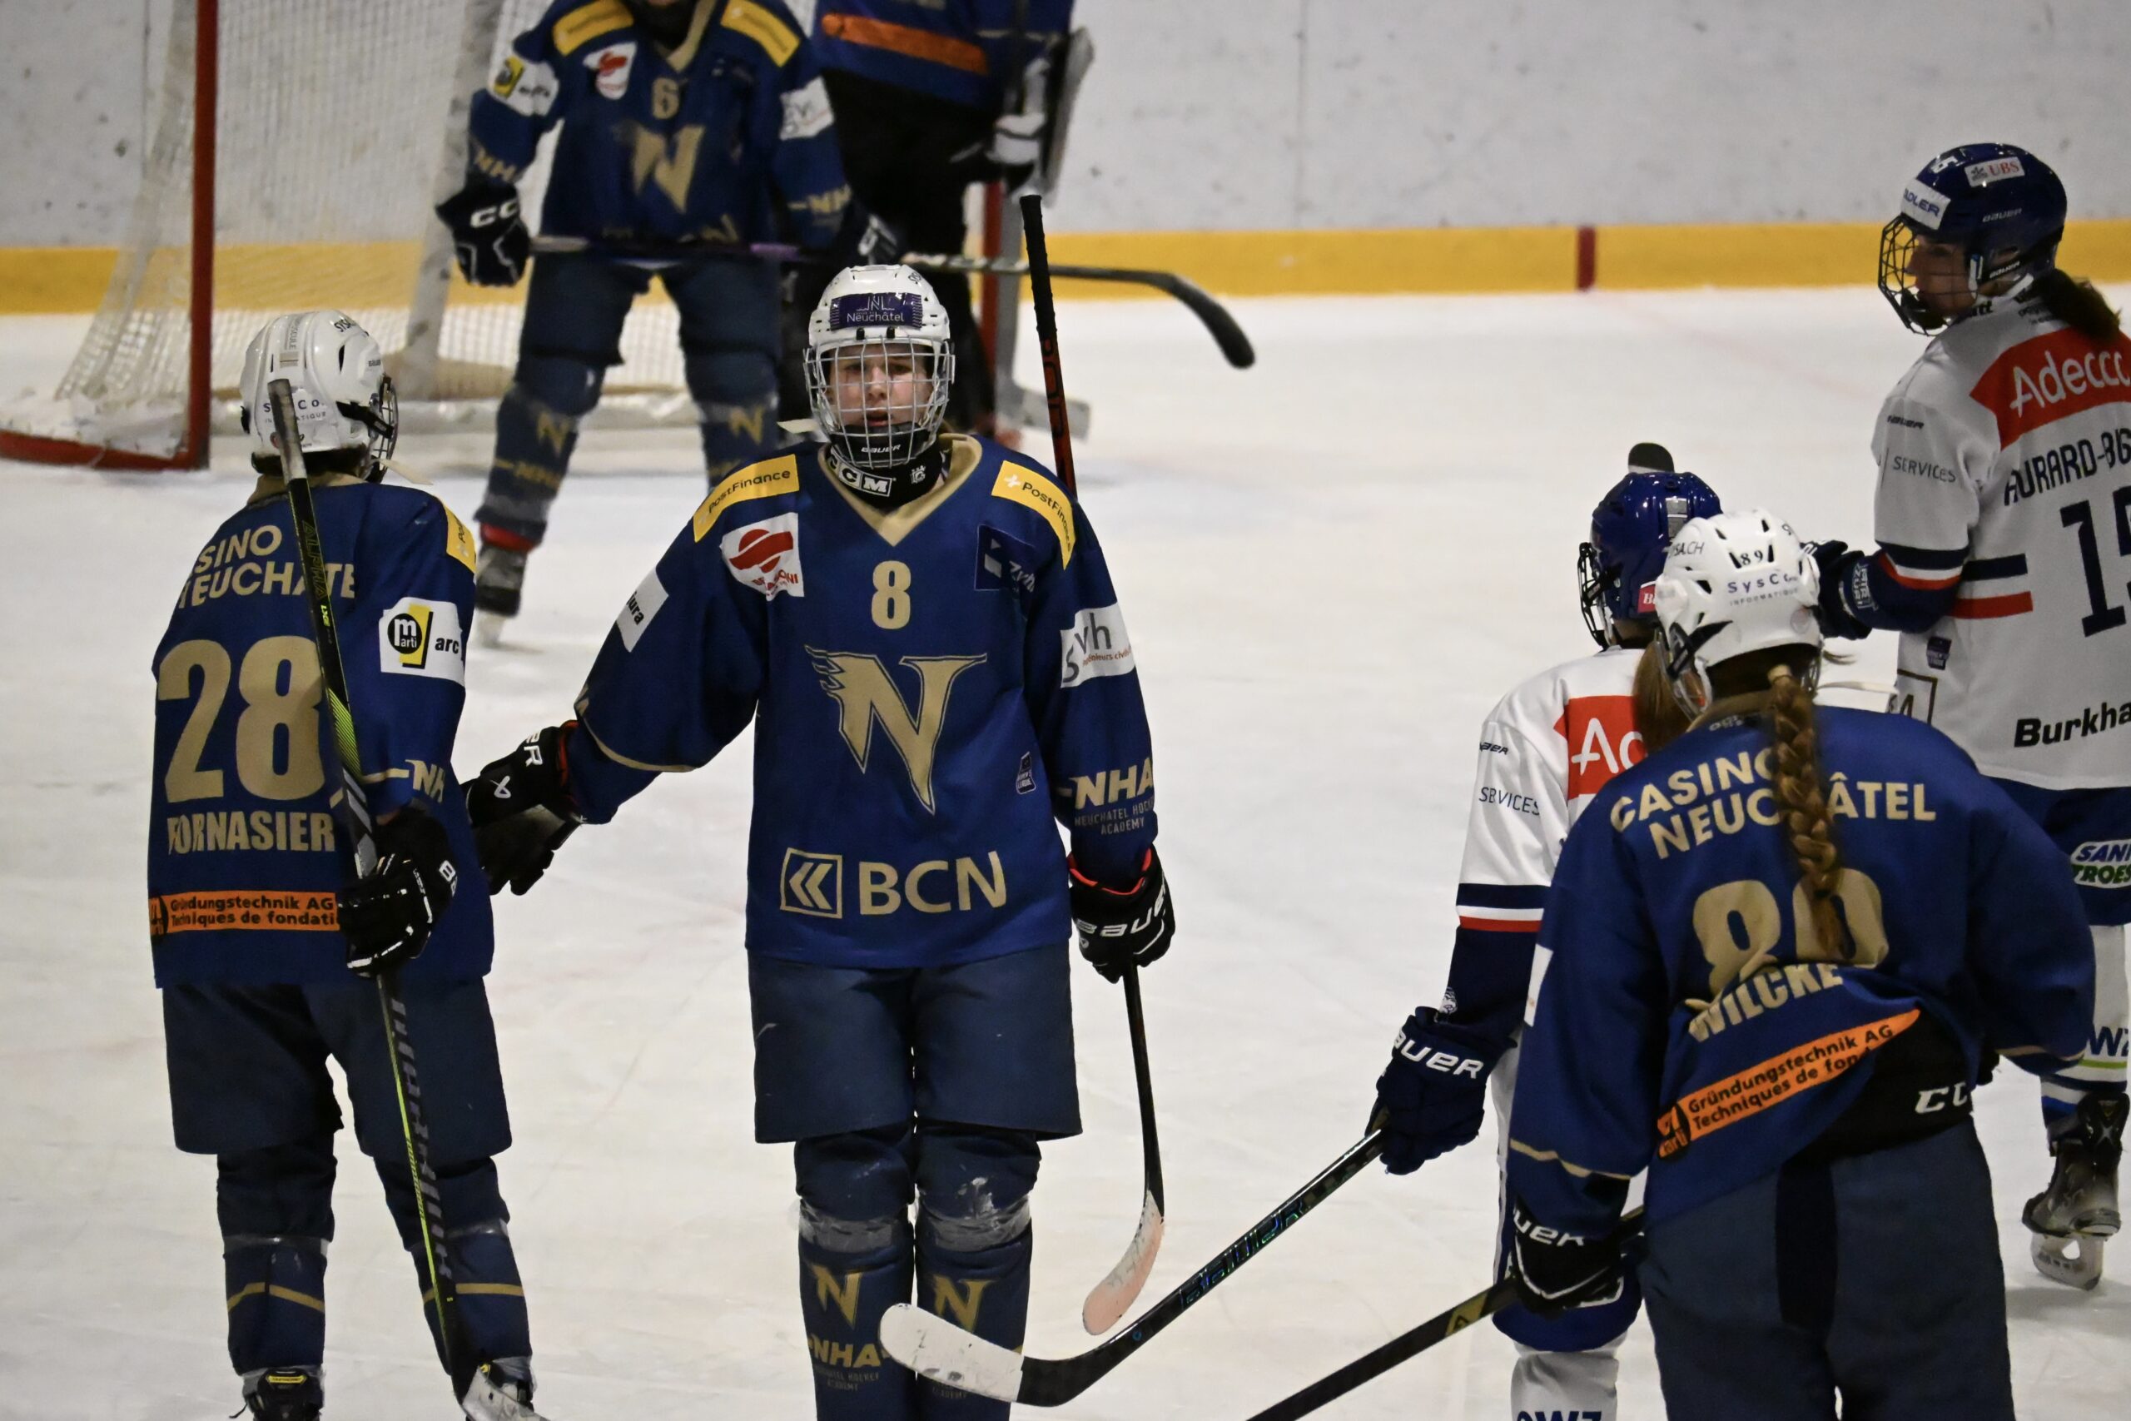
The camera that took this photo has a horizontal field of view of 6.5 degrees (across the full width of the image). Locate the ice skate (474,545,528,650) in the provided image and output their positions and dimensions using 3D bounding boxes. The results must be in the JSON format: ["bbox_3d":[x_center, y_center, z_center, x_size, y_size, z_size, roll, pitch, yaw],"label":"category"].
[{"bbox_3d":[-1.178,-0.255,38.850,0.105,0.245,0.290,8,5,4],"label":"ice skate"}]

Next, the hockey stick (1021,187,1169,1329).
[{"bbox_3d":[-0.002,0.075,26.157,0.075,1.726,0.260,-12,-15,18],"label":"hockey stick"}]

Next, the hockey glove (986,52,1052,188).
[{"bbox_3d":[-0.106,-1.364,43.000,0.165,0.320,0.170,1,6,-17],"label":"hockey glove"}]

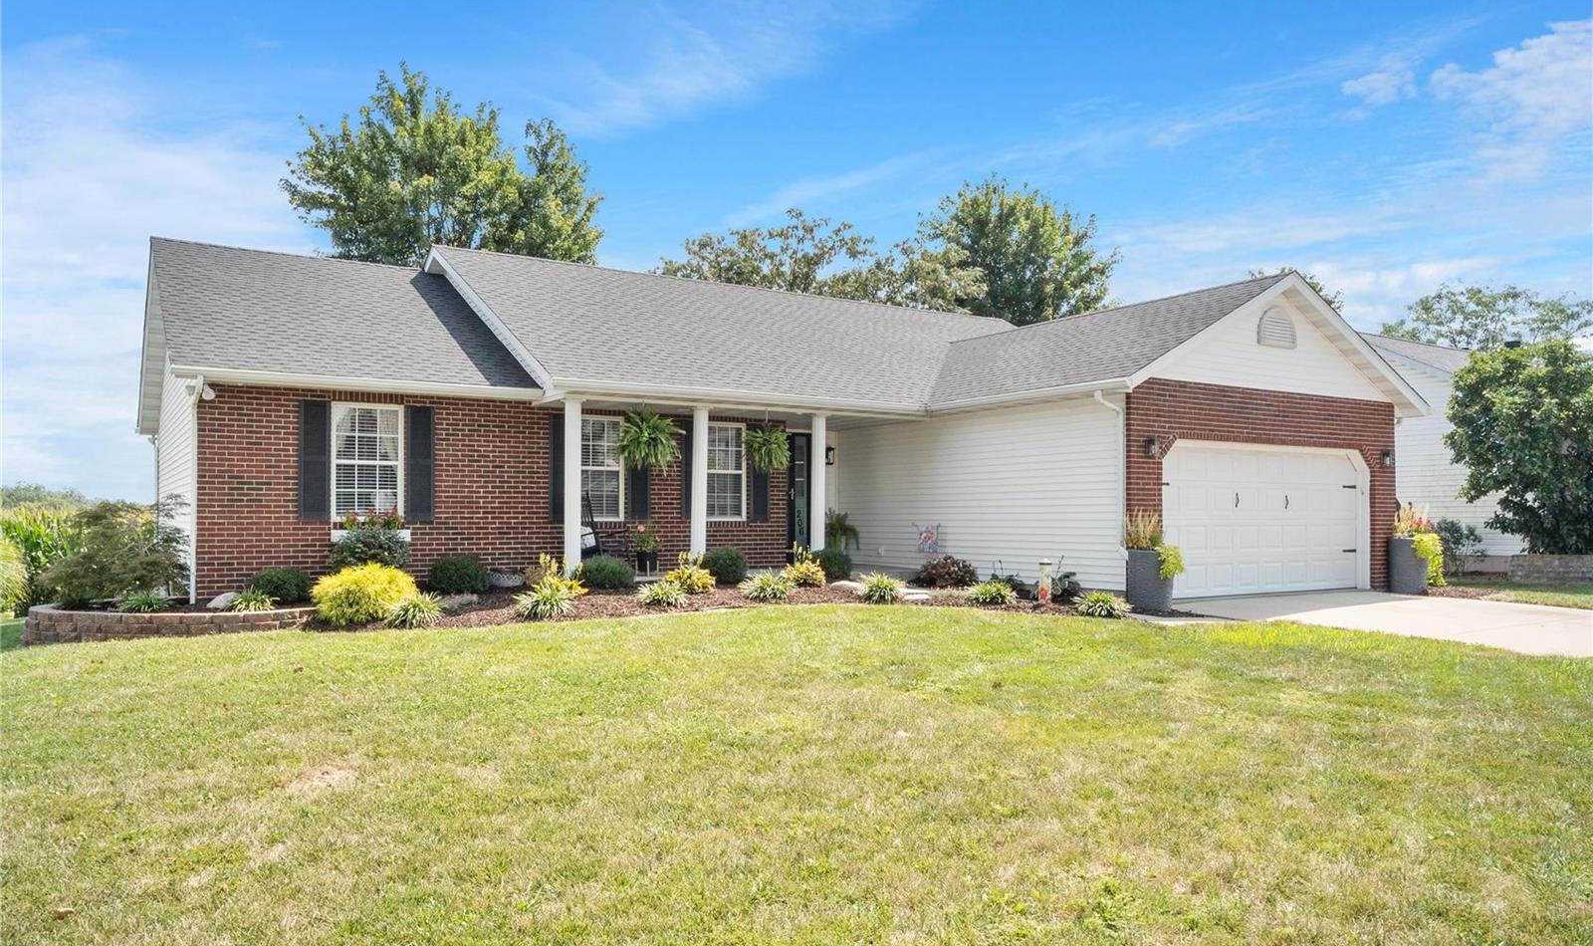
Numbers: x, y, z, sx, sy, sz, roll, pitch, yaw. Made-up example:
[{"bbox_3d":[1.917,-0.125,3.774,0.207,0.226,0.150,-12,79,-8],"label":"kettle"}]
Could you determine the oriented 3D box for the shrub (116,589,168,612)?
[{"bbox_3d":[-6.838,1.334,11.095,0.480,0.248,0.460,2,-3,-32],"label":"shrub"}]

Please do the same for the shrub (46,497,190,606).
[{"bbox_3d":[-7.773,0.885,12.174,1.500,1.227,1.400,2,-3,-32],"label":"shrub"}]

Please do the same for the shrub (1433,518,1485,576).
[{"bbox_3d":[12.057,1.327,19.322,0.950,1.100,0.900,-2,-3,32],"label":"shrub"}]

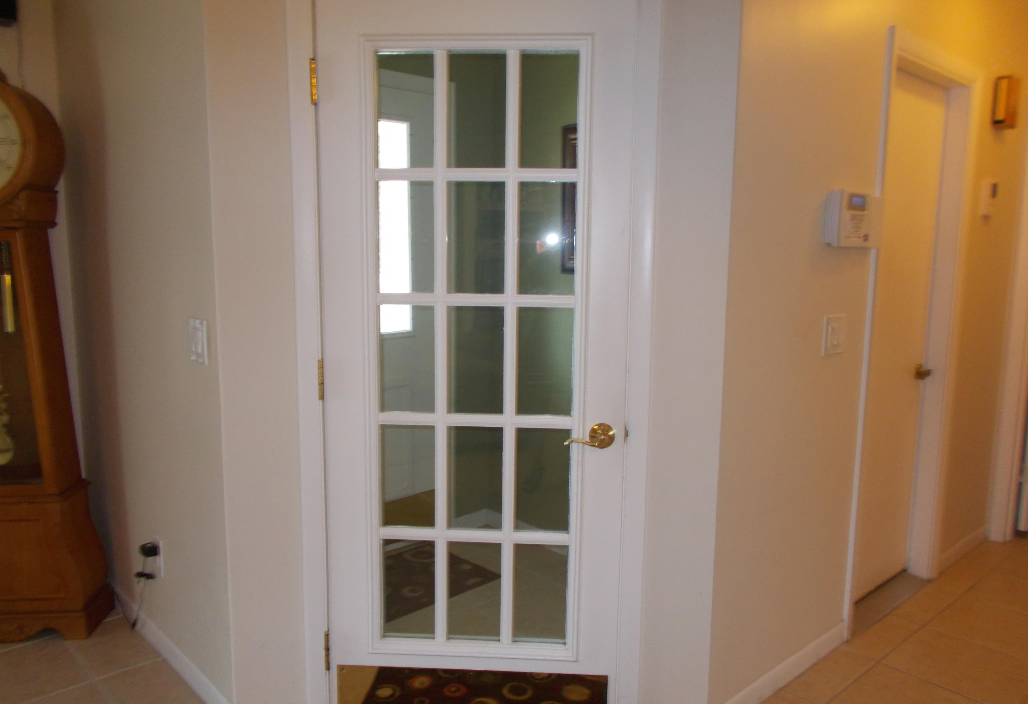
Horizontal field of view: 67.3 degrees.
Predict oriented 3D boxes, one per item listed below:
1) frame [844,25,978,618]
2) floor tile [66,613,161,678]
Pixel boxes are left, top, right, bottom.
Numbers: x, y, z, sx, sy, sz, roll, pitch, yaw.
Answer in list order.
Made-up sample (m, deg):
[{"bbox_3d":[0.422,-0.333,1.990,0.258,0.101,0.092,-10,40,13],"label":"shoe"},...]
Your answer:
[{"bbox_3d":[1.481,-0.047,2.957,0.881,2.105,0.138,-6,10,-42],"label":"frame"},{"bbox_3d":[-1.408,1.027,2.688,0.208,0.012,0.402,-7,11,-44],"label":"floor tile"}]

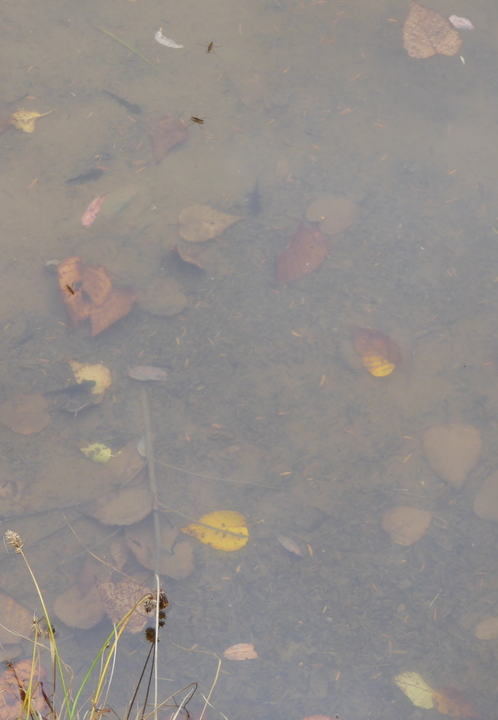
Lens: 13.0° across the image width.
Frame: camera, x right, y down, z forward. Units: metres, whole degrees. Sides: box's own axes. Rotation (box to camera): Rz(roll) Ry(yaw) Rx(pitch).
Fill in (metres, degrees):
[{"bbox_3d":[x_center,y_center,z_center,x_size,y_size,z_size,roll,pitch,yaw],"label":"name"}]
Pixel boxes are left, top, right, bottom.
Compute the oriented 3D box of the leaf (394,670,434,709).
[{"bbox_3d":[0.170,0.330,2.208,0.025,0.008,0.049,-30,55,-23],"label":"leaf"}]

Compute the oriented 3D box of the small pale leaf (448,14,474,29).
[{"bbox_3d":[0.243,-0.384,2.500,0.032,0.004,0.019,21,55,16],"label":"small pale leaf"}]

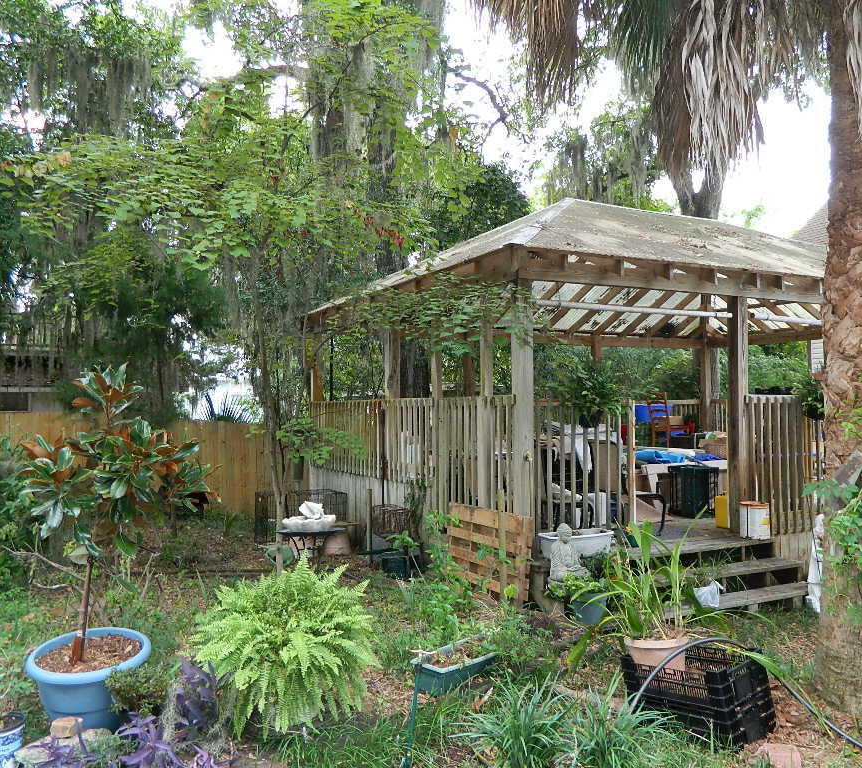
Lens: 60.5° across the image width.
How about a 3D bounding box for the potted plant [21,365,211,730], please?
[{"bbox_3d":[-1.580,0.800,3.750,0.900,1.760,0.860,0,-2,0],"label":"potted plant"}]

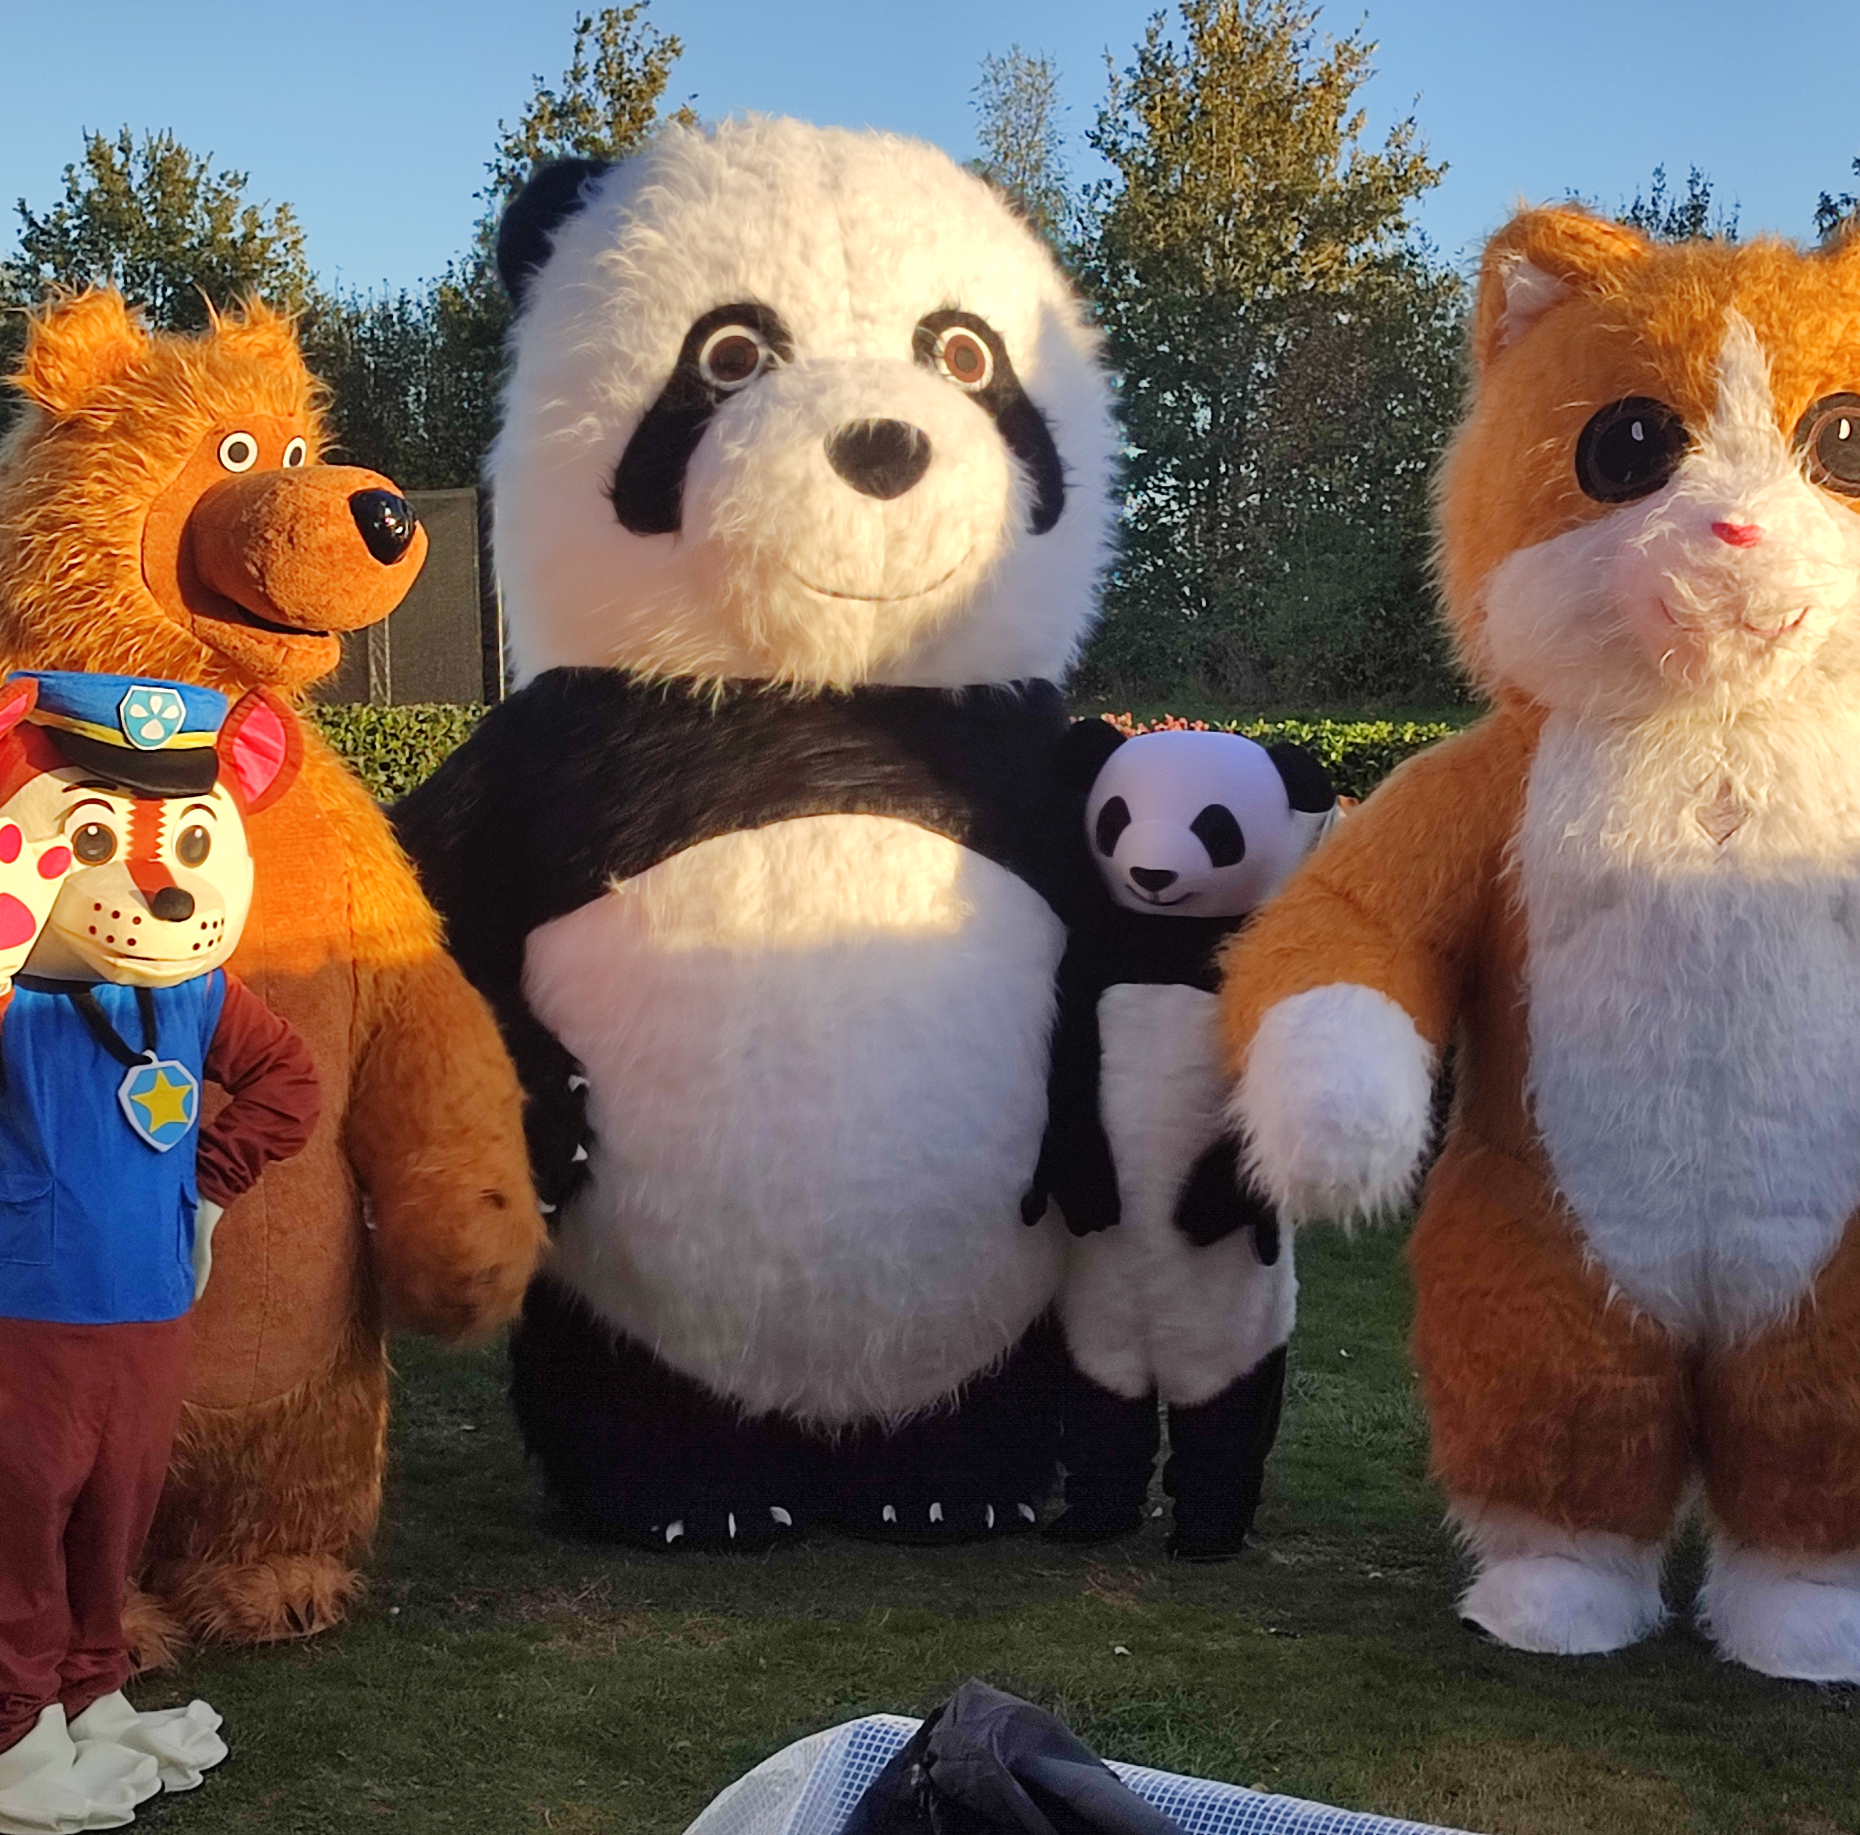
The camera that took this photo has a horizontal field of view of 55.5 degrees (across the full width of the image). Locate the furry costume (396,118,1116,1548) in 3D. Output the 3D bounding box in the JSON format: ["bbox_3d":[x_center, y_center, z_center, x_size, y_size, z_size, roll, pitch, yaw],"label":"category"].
[{"bbox_3d":[-0.380,-0.194,3.996,1.550,2.970,1.250,-1,4,-14],"label":"furry costume"}]

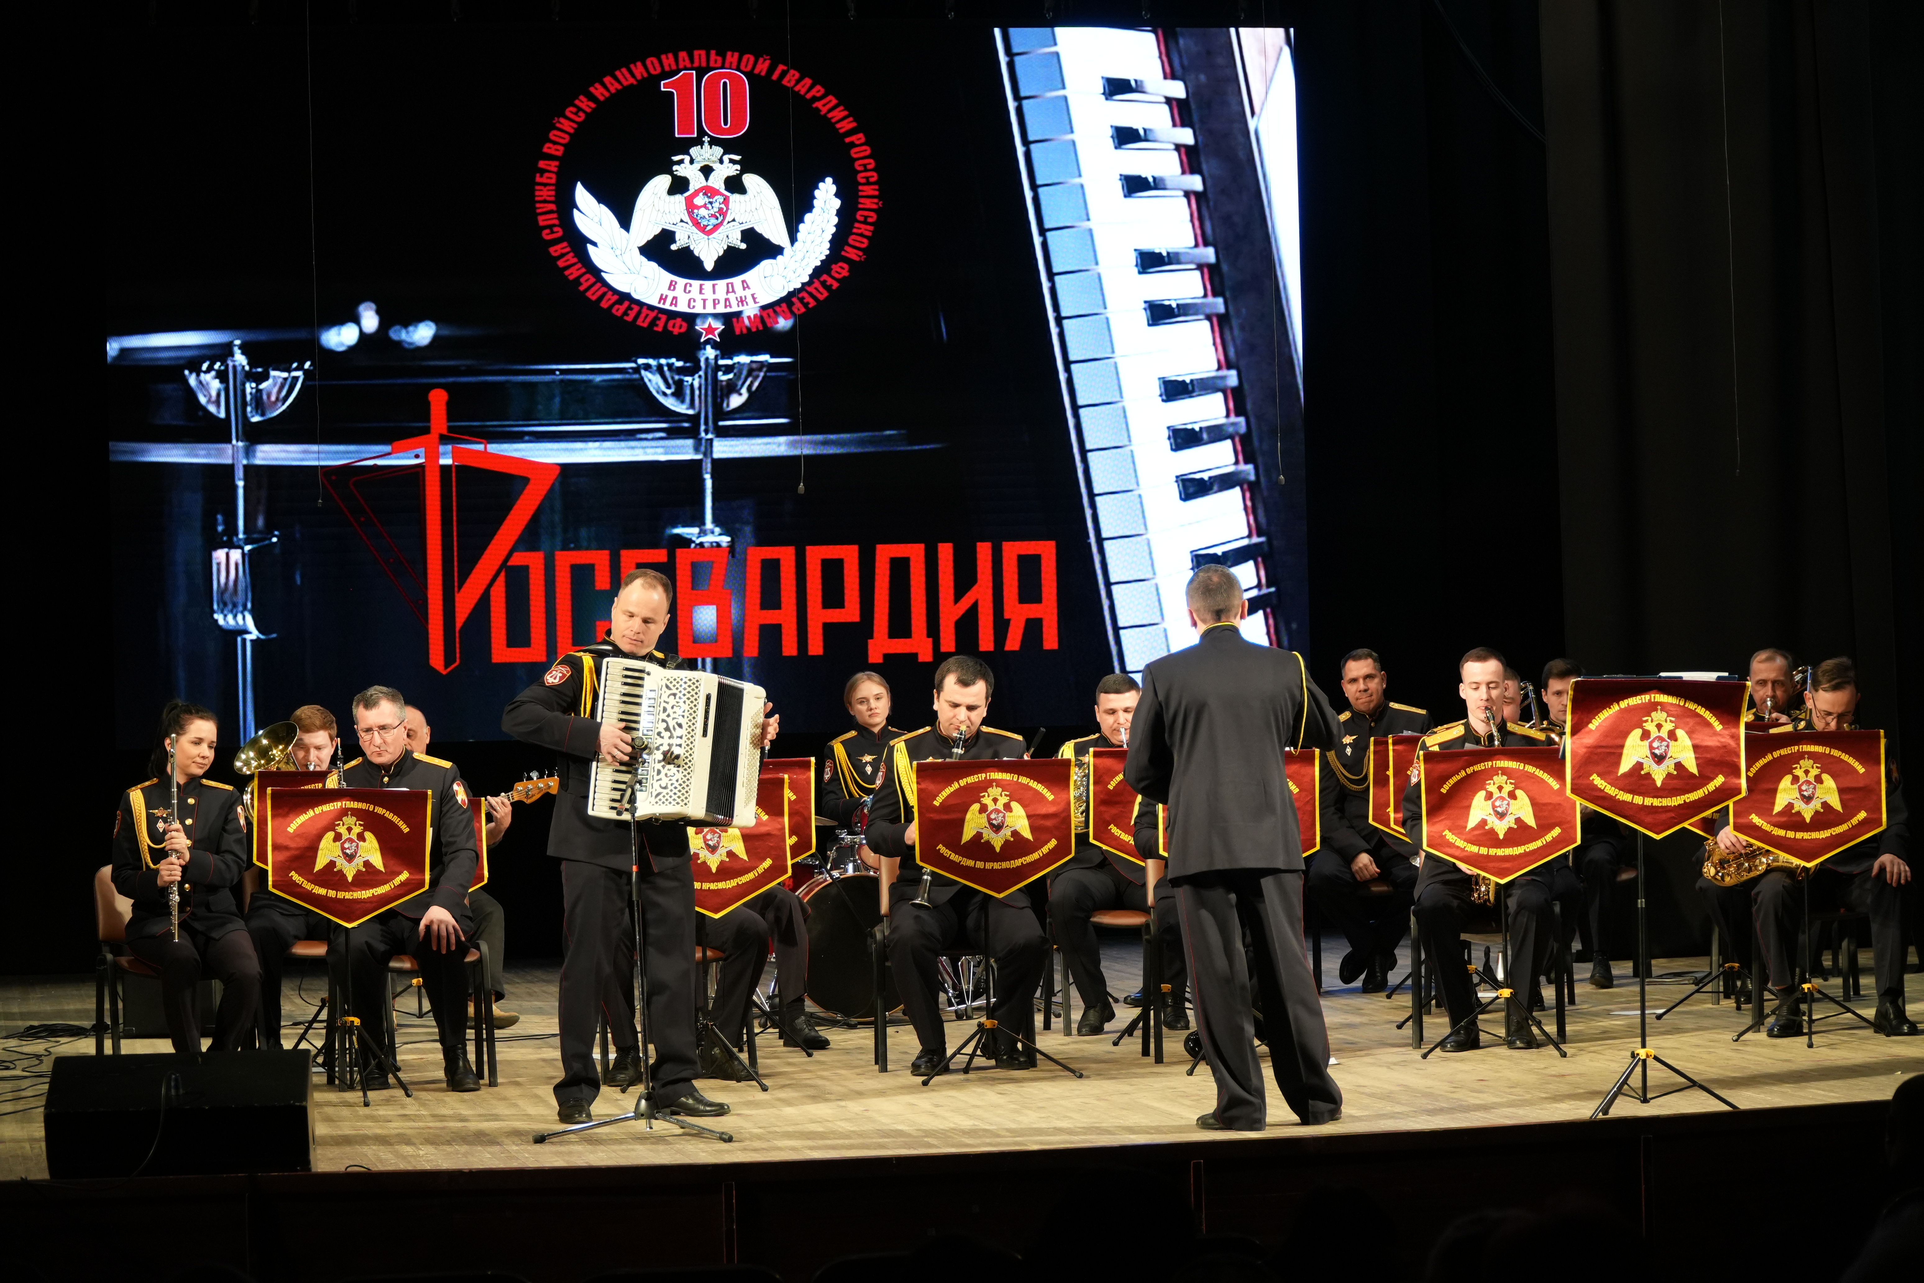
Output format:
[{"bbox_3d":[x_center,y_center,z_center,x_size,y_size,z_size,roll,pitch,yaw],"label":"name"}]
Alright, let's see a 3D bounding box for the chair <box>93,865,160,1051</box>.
[{"bbox_3d":[-2.618,1.143,17.200,0.530,0.810,0.570,-1,-1,-16],"label":"chair"}]

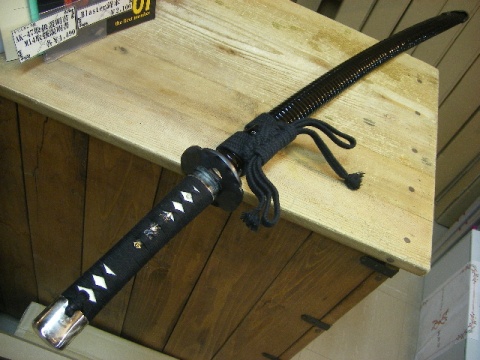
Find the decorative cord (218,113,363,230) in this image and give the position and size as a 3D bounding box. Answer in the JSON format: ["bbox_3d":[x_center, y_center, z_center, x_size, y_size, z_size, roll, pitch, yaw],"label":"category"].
[{"bbox_3d":[0.070,-0.020,0.639,0.163,0.052,0.219,39,52,11],"label":"decorative cord"}]

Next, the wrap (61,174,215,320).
[{"bbox_3d":[-0.100,0.065,0.508,0.041,0.031,0.202,37,52,9],"label":"wrap"}]

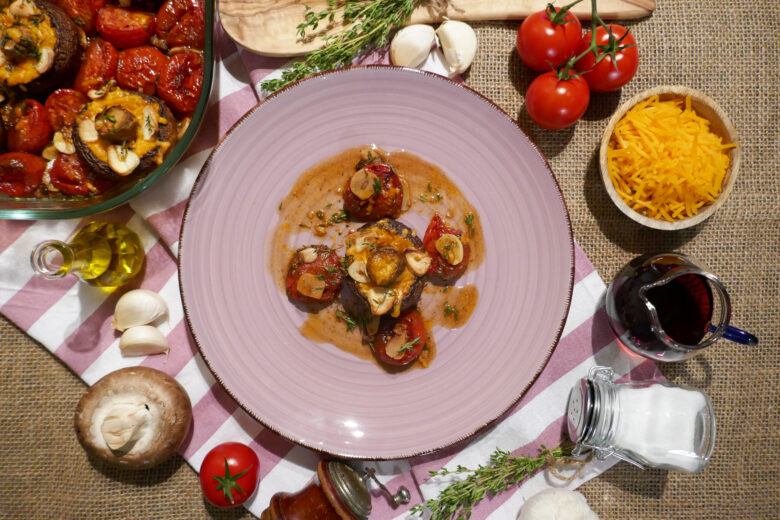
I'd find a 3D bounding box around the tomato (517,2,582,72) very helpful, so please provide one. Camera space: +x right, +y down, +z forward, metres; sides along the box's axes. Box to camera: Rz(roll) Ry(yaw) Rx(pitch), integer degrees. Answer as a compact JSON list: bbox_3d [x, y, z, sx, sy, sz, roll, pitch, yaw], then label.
[{"bbox_3d":[0.110,-0.152,0.373,0.042,0.040,0.042,-1,68,2],"label":"tomato"}]

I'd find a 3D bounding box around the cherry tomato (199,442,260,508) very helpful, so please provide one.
[{"bbox_3d":[-0.109,0.147,0.369,0.041,0.039,0.041,0,89,0],"label":"cherry tomato"}]

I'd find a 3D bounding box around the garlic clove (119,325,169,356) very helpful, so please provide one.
[{"bbox_3d":[-0.172,0.057,0.380,0.033,0.019,0.021,2,89,0],"label":"garlic clove"}]

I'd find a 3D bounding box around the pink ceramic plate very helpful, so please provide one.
[{"bbox_3d":[-0.009,0.002,0.382,0.270,0.025,0.270,0,90,0],"label":"pink ceramic plate"}]

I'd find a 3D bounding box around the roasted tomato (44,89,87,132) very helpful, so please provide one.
[{"bbox_3d":[-0.220,-0.101,0.371,0.031,0.028,0.031,0,90,0],"label":"roasted tomato"}]

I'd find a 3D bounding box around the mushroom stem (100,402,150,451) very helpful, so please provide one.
[{"bbox_3d":[-0.176,0.111,0.360,0.025,0.025,0.025,0,90,0],"label":"mushroom stem"}]

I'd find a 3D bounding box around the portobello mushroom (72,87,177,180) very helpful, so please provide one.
[{"bbox_3d":[-0.176,-0.085,0.367,0.063,0.039,0.062,0,90,0],"label":"portobello mushroom"}]

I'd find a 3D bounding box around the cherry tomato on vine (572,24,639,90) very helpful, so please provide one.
[{"bbox_3d":[0.149,-0.139,0.372,0.043,0.042,0.043,0,85,3],"label":"cherry tomato on vine"}]

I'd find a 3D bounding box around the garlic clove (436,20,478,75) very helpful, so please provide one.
[{"bbox_3d":[0.047,-0.150,0.382,0.026,0.024,0.037,-6,89,0],"label":"garlic clove"}]

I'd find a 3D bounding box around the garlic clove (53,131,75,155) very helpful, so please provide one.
[{"bbox_3d":[-0.214,-0.077,0.356,0.011,0.006,0.017,-38,89,-1],"label":"garlic clove"}]

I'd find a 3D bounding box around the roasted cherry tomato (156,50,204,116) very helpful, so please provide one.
[{"bbox_3d":[-0.142,-0.122,0.371,0.034,0.029,0.041,0,89,0],"label":"roasted cherry tomato"}]

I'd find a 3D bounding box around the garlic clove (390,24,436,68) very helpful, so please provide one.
[{"bbox_3d":[0.016,-0.149,0.381,0.028,0.025,0.037,41,90,0],"label":"garlic clove"}]

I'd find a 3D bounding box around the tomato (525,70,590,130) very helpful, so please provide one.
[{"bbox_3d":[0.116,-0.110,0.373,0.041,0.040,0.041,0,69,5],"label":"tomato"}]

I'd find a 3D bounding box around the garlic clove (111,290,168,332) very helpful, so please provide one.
[{"bbox_3d":[-0.173,0.035,0.377,0.035,0.024,0.027,-11,89,0],"label":"garlic clove"}]

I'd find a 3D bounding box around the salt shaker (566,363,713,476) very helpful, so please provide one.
[{"bbox_3d":[0.168,0.110,0.366,0.087,0.057,0.061,9,90,3],"label":"salt shaker"}]

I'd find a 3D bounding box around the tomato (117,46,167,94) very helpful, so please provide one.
[{"bbox_3d":[-0.168,-0.129,0.370,0.034,0.029,0.032,0,90,0],"label":"tomato"}]

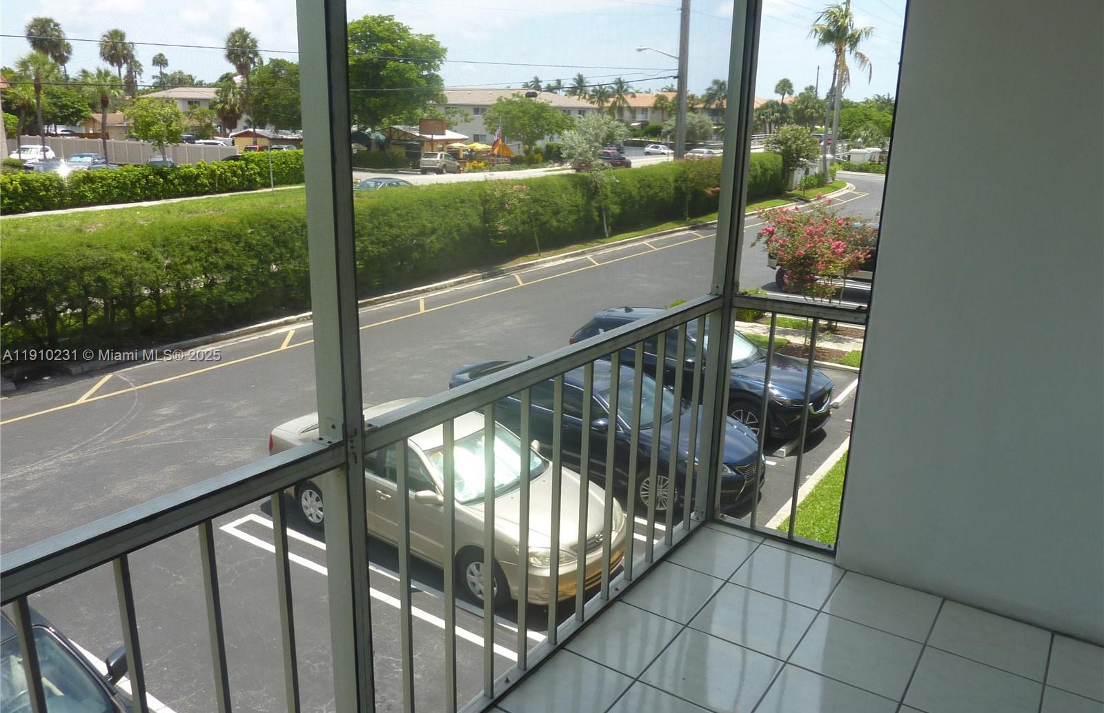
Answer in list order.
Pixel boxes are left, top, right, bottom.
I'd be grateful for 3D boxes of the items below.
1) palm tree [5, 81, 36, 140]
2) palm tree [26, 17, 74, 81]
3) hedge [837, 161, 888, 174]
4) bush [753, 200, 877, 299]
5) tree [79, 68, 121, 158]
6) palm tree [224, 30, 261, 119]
[{"bbox_3d":[-36.737,-15.818,55.175,2.400,6.140,2.400,-9,18,-32],"label":"palm tree"},{"bbox_3d":[-51.711,-27.918,83.096,4.600,13.800,4.400,-9,19,-30],"label":"palm tree"},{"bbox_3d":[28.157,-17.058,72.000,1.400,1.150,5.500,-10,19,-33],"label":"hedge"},{"bbox_3d":[6.101,-2.095,18.293,2.850,2.950,2.600,7,17,20],"label":"bush"},{"bbox_3d":[-33.589,-17.849,60.000,2.800,7.200,2.800,-5,17,-22],"label":"tree"},{"bbox_3d":[-32.209,-27.523,83.285,3.800,12.760,3.800,-4,17,-20],"label":"palm tree"}]

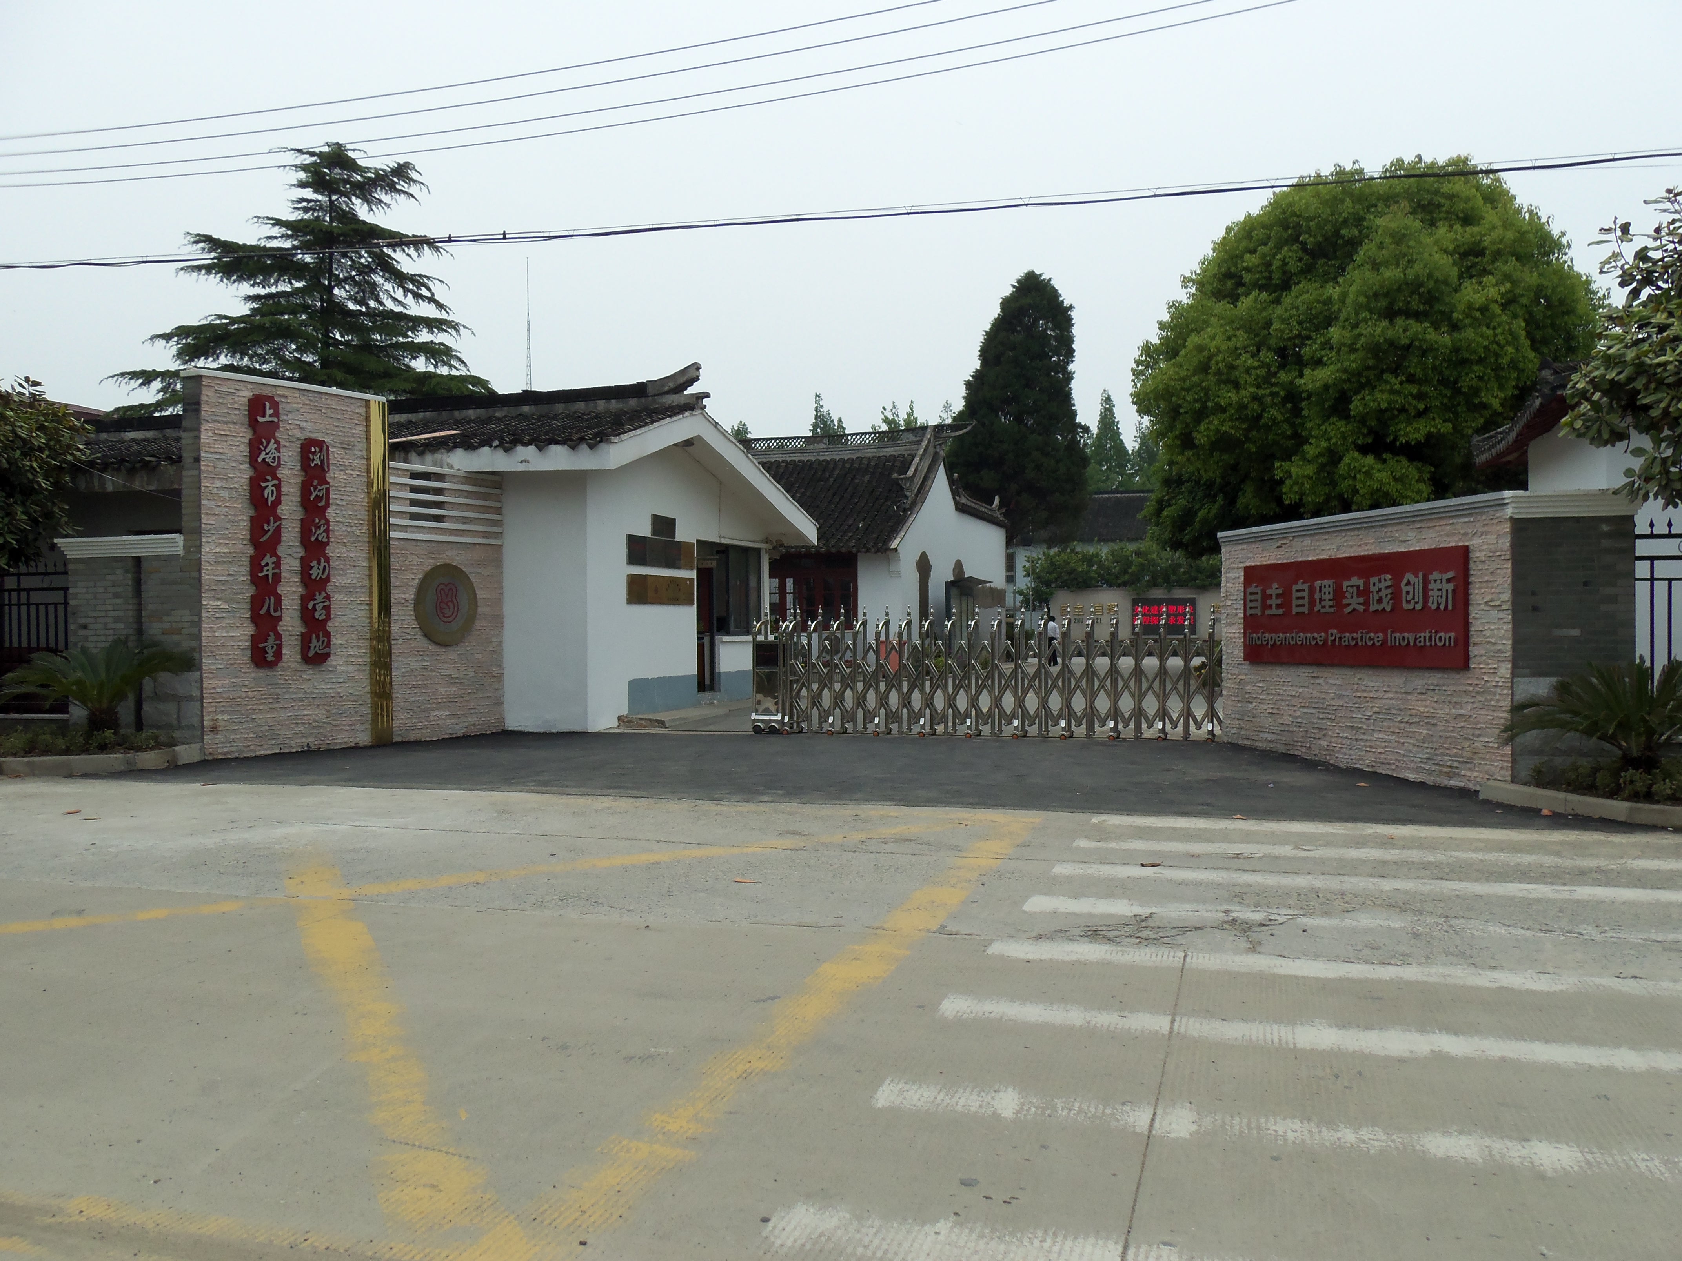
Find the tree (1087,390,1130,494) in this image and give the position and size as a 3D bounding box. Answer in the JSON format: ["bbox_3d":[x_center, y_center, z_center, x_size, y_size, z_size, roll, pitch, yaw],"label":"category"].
[{"bbox_3d":[16.123,-6.758,84.991,3.282,15.569,3.282,-1,0,0],"label":"tree"}]

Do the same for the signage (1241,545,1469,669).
[{"bbox_3d":[4.983,-0.194,14.169,0.080,1.074,3.814,-1,0,-13],"label":"signage"}]

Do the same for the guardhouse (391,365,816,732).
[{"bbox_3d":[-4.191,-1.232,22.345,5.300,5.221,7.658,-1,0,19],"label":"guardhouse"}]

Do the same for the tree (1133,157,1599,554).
[{"bbox_3d":[10.504,-4.061,27.994,9.270,10.541,9.270,-1,0,0],"label":"tree"}]

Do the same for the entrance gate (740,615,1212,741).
[{"bbox_3d":[1.848,0.518,17.583,6.123,1.620,0.500,-1,0,17],"label":"entrance gate"}]

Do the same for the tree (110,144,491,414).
[{"bbox_3d":[-11.916,-4.786,31.993,8.684,12.411,8.684,-1,0,0],"label":"tree"}]

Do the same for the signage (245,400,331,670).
[{"bbox_3d":[-6.325,-1.120,16.246,0.060,3.087,1.057,0,0,34],"label":"signage"}]

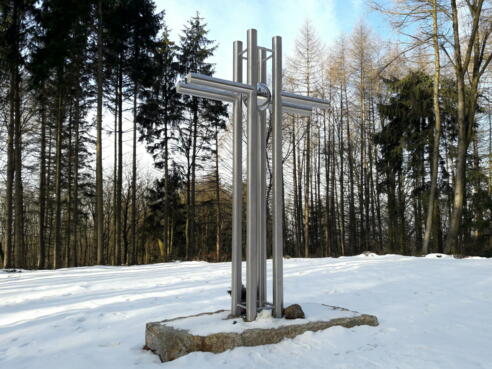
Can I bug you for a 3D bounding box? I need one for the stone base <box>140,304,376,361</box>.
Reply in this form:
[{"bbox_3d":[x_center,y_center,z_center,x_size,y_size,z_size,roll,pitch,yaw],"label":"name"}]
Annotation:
[{"bbox_3d":[0.283,2.297,6.448,3.432,0.304,1.518,4,-8,-28],"label":"stone base"}]

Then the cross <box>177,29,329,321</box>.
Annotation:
[{"bbox_3d":[0.203,-0.227,6.908,2.779,4.858,0.667,4,-8,-28],"label":"cross"}]

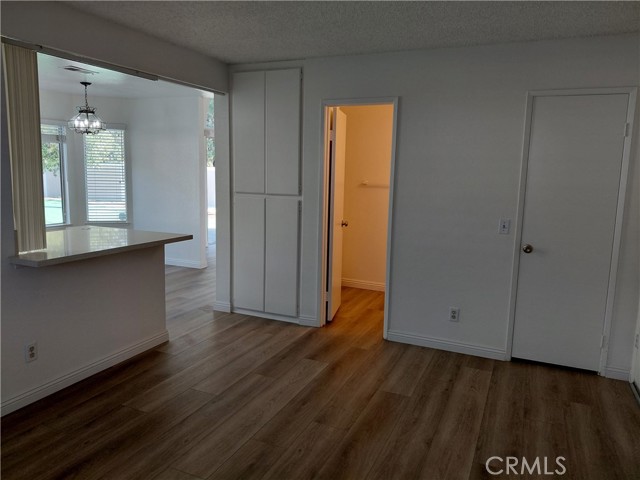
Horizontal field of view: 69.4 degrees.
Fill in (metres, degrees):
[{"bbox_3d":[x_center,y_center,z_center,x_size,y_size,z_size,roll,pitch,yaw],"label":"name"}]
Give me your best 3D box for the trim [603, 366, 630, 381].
[{"bbox_3d":[2.185,0.981,3.385,0.149,0.083,0.016,5,9,24],"label":"trim"}]

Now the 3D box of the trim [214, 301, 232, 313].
[{"bbox_3d":[-1.012,0.710,4.824,0.222,0.083,0.016,5,9,24],"label":"trim"}]

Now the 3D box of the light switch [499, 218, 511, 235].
[{"bbox_3d":[1.434,-0.104,3.586,0.072,0.116,0.012,5,9,24],"label":"light switch"}]

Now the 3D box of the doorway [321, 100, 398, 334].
[{"bbox_3d":[0.335,-0.179,4.141,0.691,2.091,0.130,5,9,24],"label":"doorway"}]

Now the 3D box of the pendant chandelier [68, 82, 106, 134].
[{"bbox_3d":[-2.815,-1.588,5.594,0.466,0.609,0.466,5,9,24],"label":"pendant chandelier"}]

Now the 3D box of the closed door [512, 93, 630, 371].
[{"bbox_3d":[1.827,-0.040,3.432,0.603,2.005,0.045,5,9,24],"label":"closed door"}]

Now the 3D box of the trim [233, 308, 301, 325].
[{"bbox_3d":[-0.552,0.755,4.619,0.789,0.070,0.018,5,9,24],"label":"trim"}]

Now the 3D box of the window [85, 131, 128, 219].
[{"bbox_3d":[-3.210,-0.951,6.936,0.577,1.368,0.055,-2,9,-21],"label":"window"}]

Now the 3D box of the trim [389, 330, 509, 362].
[{"bbox_3d":[1.051,0.885,3.896,0.978,0.083,0.016,5,9,24],"label":"trim"}]

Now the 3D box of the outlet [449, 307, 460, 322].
[{"bbox_3d":[1.119,0.621,3.829,0.072,0.116,0.012,5,9,24],"label":"outlet"}]

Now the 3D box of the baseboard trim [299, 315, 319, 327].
[{"bbox_3d":[-0.104,0.787,4.416,0.196,0.083,0.016,5,9,24],"label":"baseboard trim"}]

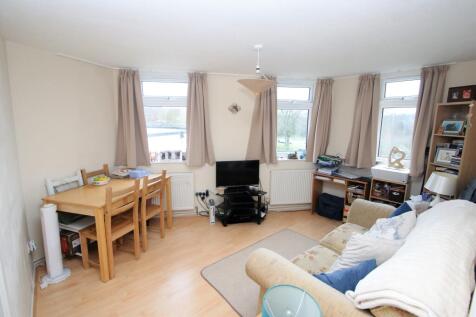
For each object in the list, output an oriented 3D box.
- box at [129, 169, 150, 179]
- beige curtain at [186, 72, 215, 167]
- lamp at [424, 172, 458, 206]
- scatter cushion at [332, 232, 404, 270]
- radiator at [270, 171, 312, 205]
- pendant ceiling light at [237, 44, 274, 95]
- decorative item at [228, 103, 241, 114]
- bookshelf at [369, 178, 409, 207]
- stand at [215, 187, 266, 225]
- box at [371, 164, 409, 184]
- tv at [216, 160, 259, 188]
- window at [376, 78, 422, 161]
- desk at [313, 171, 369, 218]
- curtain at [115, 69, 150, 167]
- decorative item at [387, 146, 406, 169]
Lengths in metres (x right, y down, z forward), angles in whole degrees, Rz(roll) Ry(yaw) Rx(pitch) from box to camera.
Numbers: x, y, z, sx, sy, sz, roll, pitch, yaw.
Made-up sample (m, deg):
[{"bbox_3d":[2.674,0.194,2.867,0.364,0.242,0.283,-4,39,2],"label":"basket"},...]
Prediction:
[{"bbox_3d":[-1.422,0.222,2.886,0.250,0.085,0.200,2,8,10],"label":"box"},{"bbox_3d":[-0.575,-0.597,3.038,0.450,1.417,0.130,-1,9,-9],"label":"beige curtain"},{"bbox_3d":[2.122,0.347,2.092,0.240,0.400,0.240,-7,11,-44],"label":"lamp"},{"bbox_3d":[0.874,0.673,1.370,0.430,0.410,0.150,-9,55,-52],"label":"scatter cushion"},{"bbox_3d":[0.940,0.509,3.487,0.780,0.610,0.100,-1,8,-8],"label":"radiator"},{"bbox_3d":[0.187,-0.903,2.018,0.400,0.475,0.400,1,9,0],"label":"pendant ceiling light"},{"bbox_3d":[-0.050,-0.788,3.150,0.200,0.180,0.050,-1,9,-9],"label":"decorative item"},{"bbox_3d":[2.143,0.690,2.793,0.260,0.775,0.410,-5,9,-34],"label":"bookshelf"},{"bbox_3d":[0.043,0.760,3.189,0.800,0.490,0.400,-1,8,-9],"label":"stand"},{"bbox_3d":[2.127,0.234,2.789,0.300,0.160,0.400,-8,12,-44],"label":"box"},{"bbox_3d":[-0.006,0.240,3.160,0.691,0.404,0.070,-1,9,-9],"label":"tv"},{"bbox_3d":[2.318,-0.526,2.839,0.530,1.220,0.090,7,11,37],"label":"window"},{"bbox_3d":[1.733,0.648,3.289,0.420,0.730,0.830,-7,12,-42],"label":"desk"},{"bbox_3d":[-1.545,-0.552,2.854,0.460,1.370,0.140,-1,8,-9],"label":"curtain"},{"bbox_3d":[2.260,-0.005,2.811,0.070,0.285,0.190,-6,10,-42],"label":"decorative item"}]

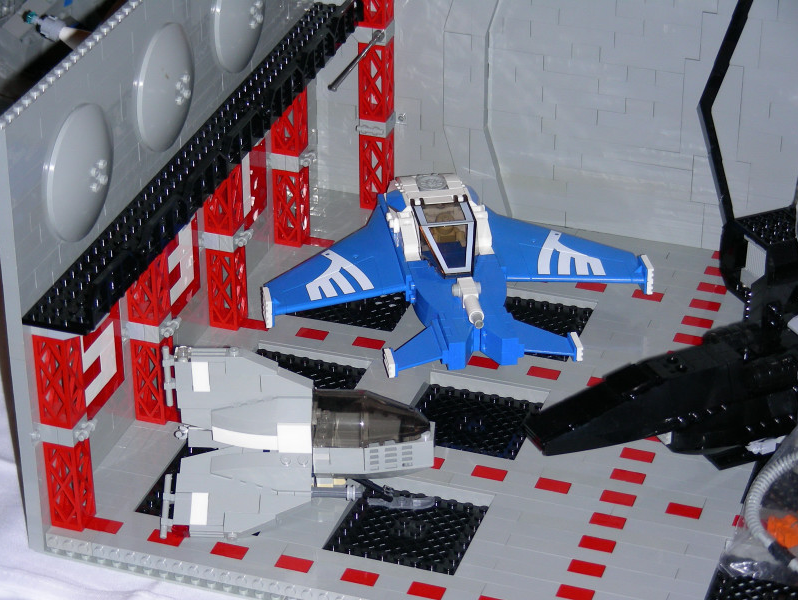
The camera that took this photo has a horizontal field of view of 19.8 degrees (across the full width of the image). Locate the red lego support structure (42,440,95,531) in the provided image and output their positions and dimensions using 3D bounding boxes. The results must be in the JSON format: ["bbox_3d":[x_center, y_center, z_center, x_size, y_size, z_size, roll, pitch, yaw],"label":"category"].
[{"bbox_3d":[-0.154,0.083,1.070,0.016,0.048,0.016,9,32,16],"label":"red lego support structure"}]

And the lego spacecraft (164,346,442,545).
[{"bbox_3d":[-0.047,0.061,1.082,0.128,0.086,0.087,0,30,1],"label":"lego spacecraft"}]

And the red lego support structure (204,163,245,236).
[{"bbox_3d":[-0.092,-0.059,1.198,0.016,0.048,0.016,9,32,16],"label":"red lego support structure"}]

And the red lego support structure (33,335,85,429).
[{"bbox_3d":[-0.154,0.034,1.041,0.016,0.048,0.016,9,32,16],"label":"red lego support structure"}]

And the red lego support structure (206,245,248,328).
[{"bbox_3d":[-0.092,-0.009,1.227,0.016,0.048,0.016,9,32,16],"label":"red lego support structure"}]

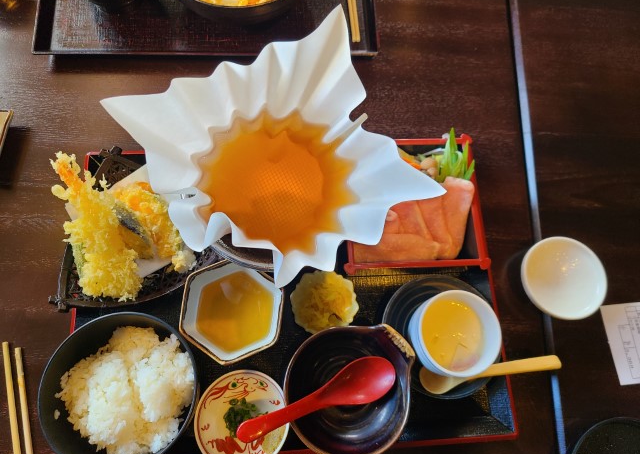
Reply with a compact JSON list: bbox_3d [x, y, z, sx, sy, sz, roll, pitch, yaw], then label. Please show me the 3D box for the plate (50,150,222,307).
[{"bbox_3d":[-0.187,-0.002,0.515,0.173,0.050,0.176,-3,73,-3],"label":"plate"}]

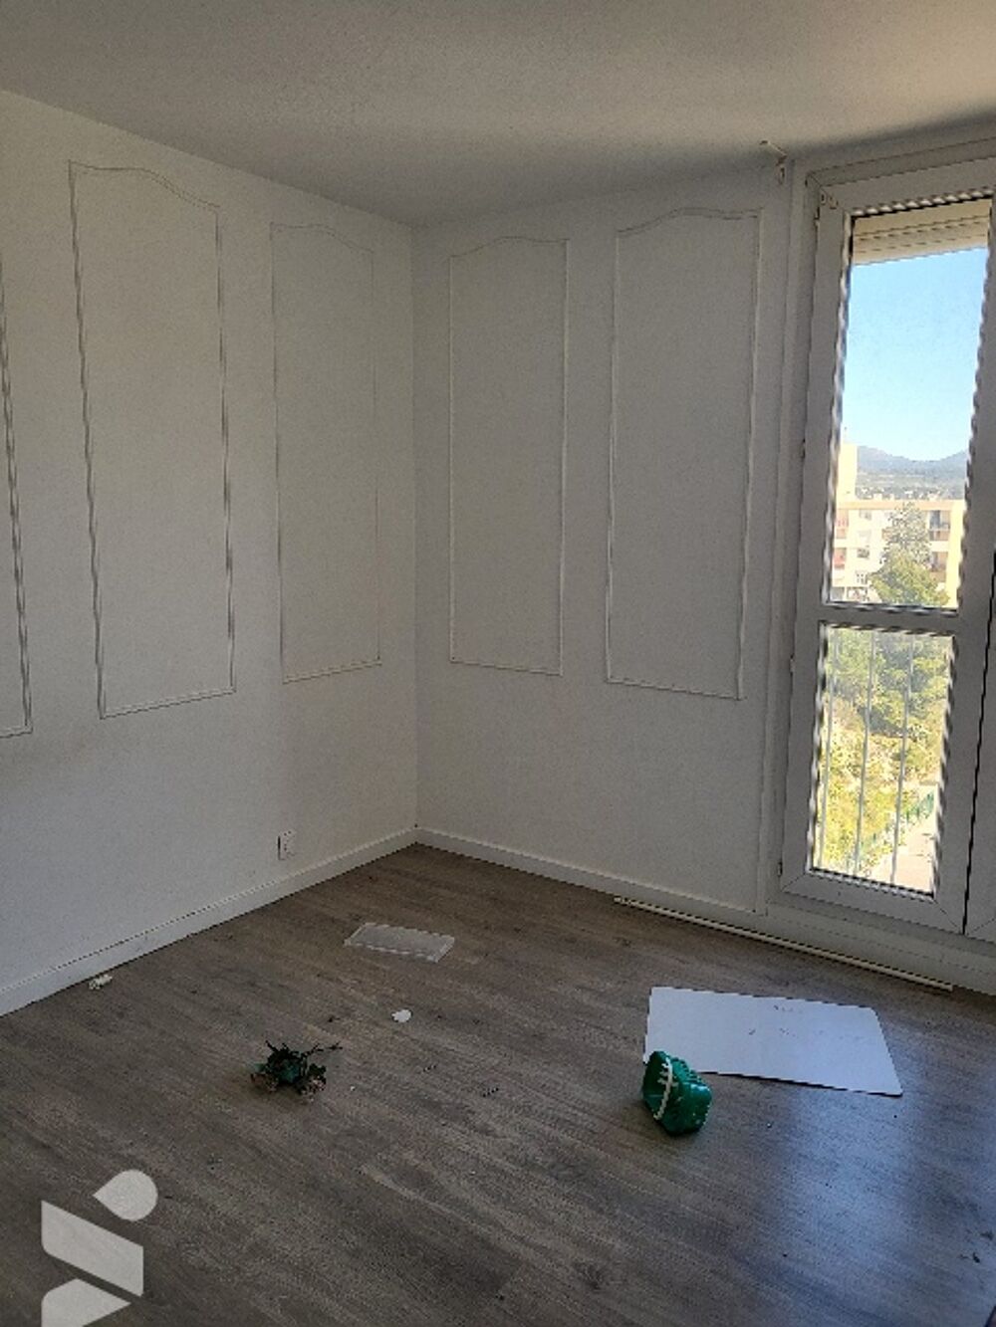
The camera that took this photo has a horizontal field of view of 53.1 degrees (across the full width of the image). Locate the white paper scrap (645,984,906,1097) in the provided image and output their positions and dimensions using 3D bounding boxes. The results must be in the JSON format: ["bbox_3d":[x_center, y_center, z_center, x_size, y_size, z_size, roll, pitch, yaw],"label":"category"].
[{"bbox_3d":[0.731,1.014,2.719,0.635,0.008,0.437,2,9,12],"label":"white paper scrap"}]

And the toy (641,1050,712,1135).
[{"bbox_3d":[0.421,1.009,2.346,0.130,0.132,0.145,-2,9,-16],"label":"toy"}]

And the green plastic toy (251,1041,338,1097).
[{"bbox_3d":[-0.506,1.011,2.476,0.205,0.080,0.125,-1,9,-6],"label":"green plastic toy"}]

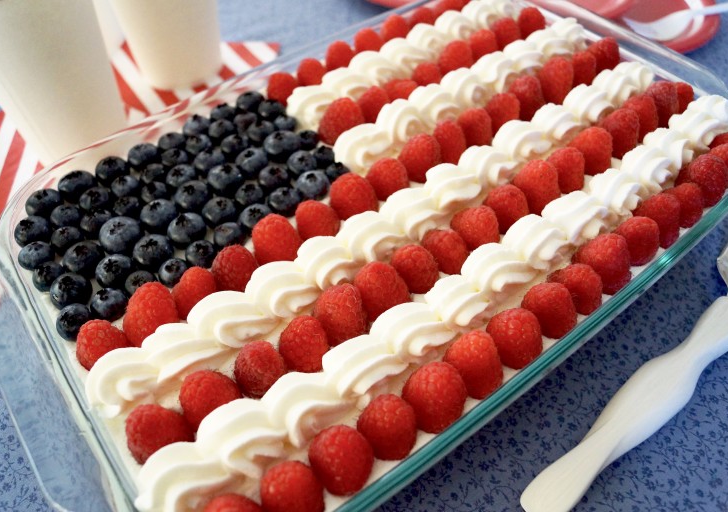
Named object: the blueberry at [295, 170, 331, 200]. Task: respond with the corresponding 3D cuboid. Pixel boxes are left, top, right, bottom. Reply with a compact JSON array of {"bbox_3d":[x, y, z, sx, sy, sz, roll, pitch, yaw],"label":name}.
[{"bbox_3d":[-0.025,-0.034,0.277,0.017,0.013,0.017,-2,52,3],"label":"blueberry"}]

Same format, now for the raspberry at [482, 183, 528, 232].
[{"bbox_3d":[0.061,-0.022,0.248,0.019,0.020,0.019,12,55,13],"label":"raspberry"}]

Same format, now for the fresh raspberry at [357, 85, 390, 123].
[{"bbox_3d":[0.006,-0.080,0.297,0.017,0.017,0.017,-2,53,2],"label":"fresh raspberry"}]

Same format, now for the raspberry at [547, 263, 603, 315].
[{"bbox_3d":[0.087,0.013,0.236,0.021,0.022,0.021,-1,54,1],"label":"raspberry"}]

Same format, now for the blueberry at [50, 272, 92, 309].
[{"bbox_3d":[-0.120,0.014,0.237,0.016,0.013,0.016,-1,54,2],"label":"blueberry"}]

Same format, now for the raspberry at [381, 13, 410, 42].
[{"bbox_3d":[0.020,-0.136,0.348,0.017,0.019,0.017,-3,53,4],"label":"raspberry"}]

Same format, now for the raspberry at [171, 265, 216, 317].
[{"bbox_3d":[-0.068,0.015,0.229,0.019,0.022,0.019,-1,54,2],"label":"raspberry"}]

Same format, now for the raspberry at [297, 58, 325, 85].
[{"bbox_3d":[-0.030,-0.105,0.329,0.017,0.018,0.017,-2,52,3],"label":"raspberry"}]

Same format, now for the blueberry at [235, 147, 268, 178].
[{"bbox_3d":[-0.056,-0.047,0.287,0.016,0.013,0.016,-2,53,2],"label":"blueberry"}]

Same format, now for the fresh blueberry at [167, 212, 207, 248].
[{"bbox_3d":[-0.079,-0.011,0.257,0.016,0.013,0.016,-1,52,2],"label":"fresh blueberry"}]

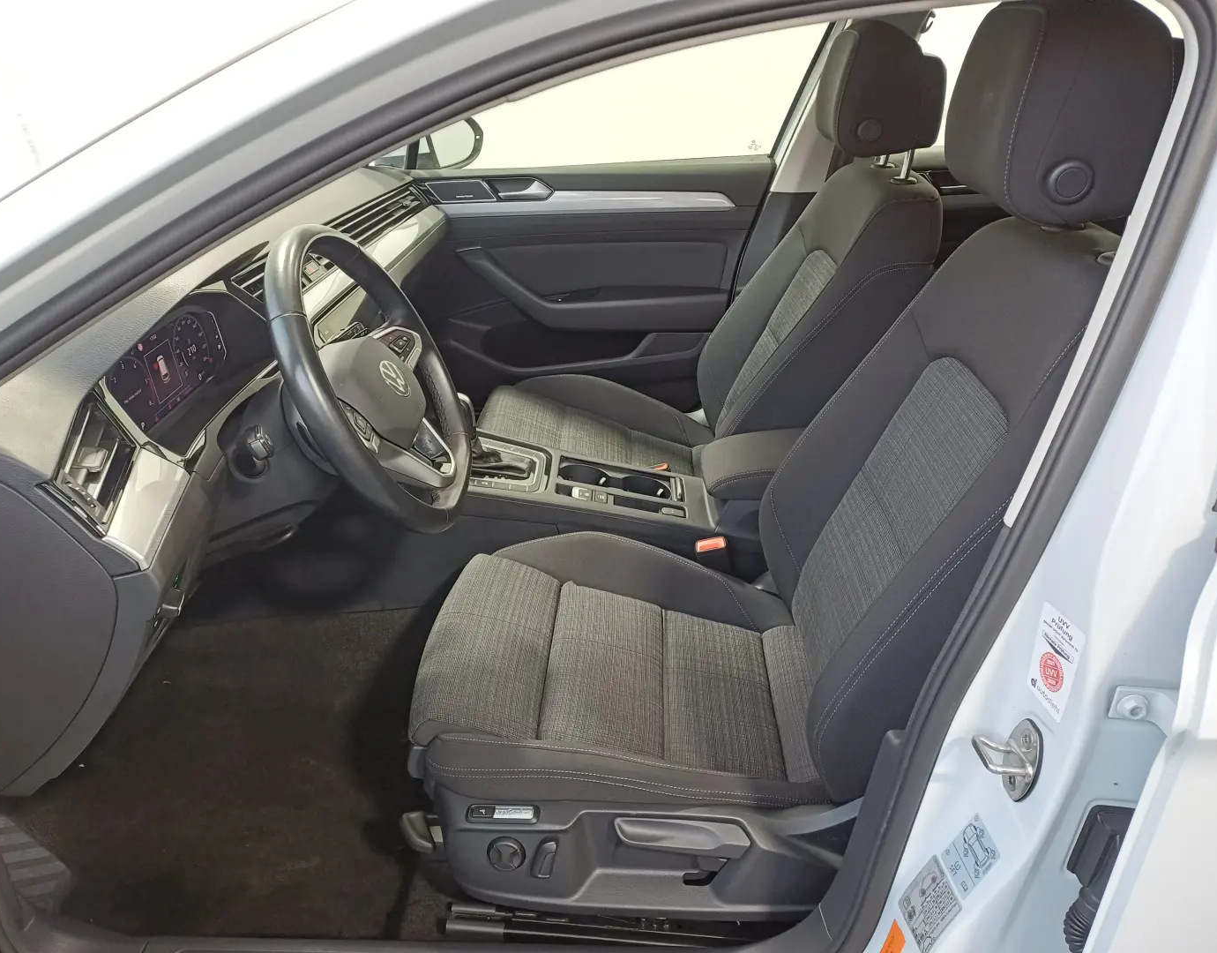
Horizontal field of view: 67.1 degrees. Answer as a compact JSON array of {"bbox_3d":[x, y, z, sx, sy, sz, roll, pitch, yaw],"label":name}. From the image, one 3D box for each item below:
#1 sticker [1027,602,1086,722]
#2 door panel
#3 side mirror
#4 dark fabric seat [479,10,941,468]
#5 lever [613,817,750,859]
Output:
[{"bbox_3d":[0.322,0.134,0.661,0.002,0.075,0.046,-5,26,-8],"label":"sticker"},{"bbox_3d":[-0.086,-0.426,2.109,0.870,0.600,0.140,0,25,2],"label":"door panel"},{"bbox_3d":[-0.404,-0.796,2.167,0.180,0.165,0.240,7,26,16],"label":"side mirror"},{"bbox_3d":[0.132,-0.308,1.759,0.860,1.000,0.530,0,25,2],"label":"dark fabric seat"},{"bbox_3d":[0.079,0.383,0.975,0.145,0.038,0.032,0,25,2],"label":"lever"}]

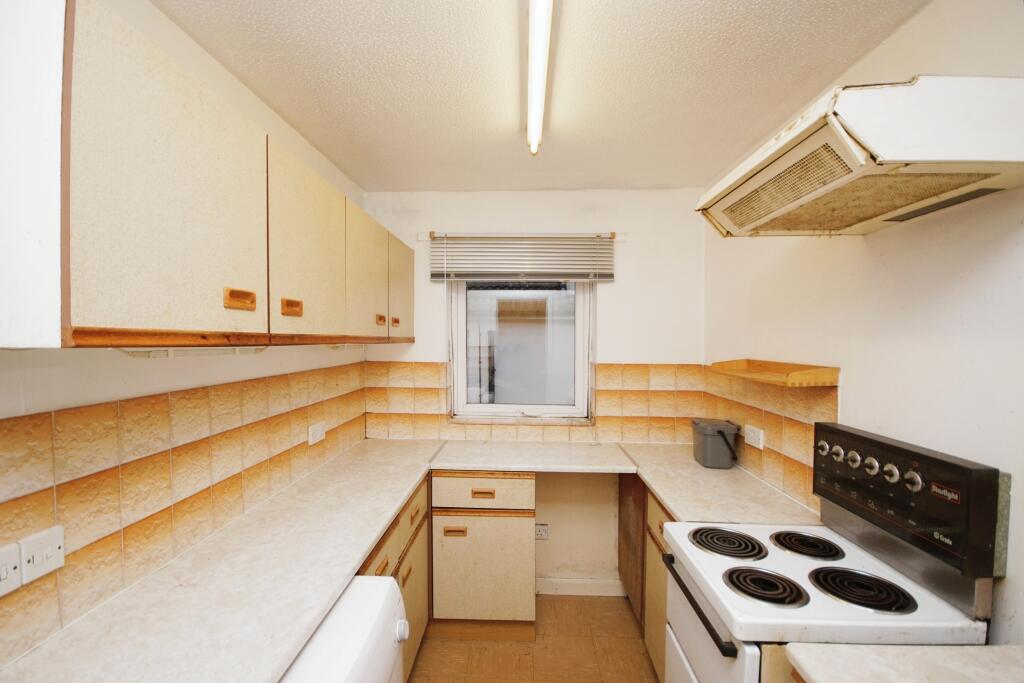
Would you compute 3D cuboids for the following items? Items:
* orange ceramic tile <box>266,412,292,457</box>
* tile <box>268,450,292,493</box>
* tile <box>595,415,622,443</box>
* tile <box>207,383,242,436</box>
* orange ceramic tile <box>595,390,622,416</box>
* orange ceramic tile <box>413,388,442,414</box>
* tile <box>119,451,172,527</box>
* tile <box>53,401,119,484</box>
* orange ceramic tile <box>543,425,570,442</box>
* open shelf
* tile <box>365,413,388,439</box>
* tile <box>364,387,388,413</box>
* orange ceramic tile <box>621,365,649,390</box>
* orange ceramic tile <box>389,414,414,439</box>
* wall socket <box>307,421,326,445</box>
[{"bbox_3d":[-0.928,0.370,1.696,0.010,0.154,0.143,0,1,3],"label":"orange ceramic tile"},{"bbox_3d":[-0.904,0.514,1.656,0.010,0.147,0.150,0,0,2],"label":"tile"},{"bbox_3d":[0.563,0.511,2.482,0.150,0.150,0.010,0,1,2],"label":"tile"},{"bbox_3d":[-0.899,0.211,1.341,0.010,0.150,0.150,0,1,2],"label":"tile"},{"bbox_3d":[0.564,0.359,2.480,0.150,0.150,0.010,0,1,2],"label":"orange ceramic tile"},{"bbox_3d":[-0.500,0.351,2.517,0.150,0.150,0.010,0,1,2],"label":"orange ceramic tile"},{"bbox_3d":[-0.931,0.368,1.086,0.010,0.150,0.145,0,1,3],"label":"tile"},{"bbox_3d":[-0.933,0.217,0.939,0.010,0.150,0.145,0,1,2],"label":"tile"},{"bbox_3d":[0.263,0.542,2.502,0.148,0.095,0.010,0,1,3],"label":"orange ceramic tile"},{"bbox_3d":[0.985,0.114,1.669,0.164,0.060,0.585,0,1,2],"label":"open shelf"},{"bbox_3d":[-0.799,0.503,2.541,0.134,0.149,0.010,0,1,3],"label":"tile"},{"bbox_3d":[-0.792,0.346,2.508,0.141,0.150,0.010,0,1,2],"label":"tile"},{"bbox_3d":[0.712,0.208,2.453,0.150,0.150,0.010,0,1,2],"label":"orange ceramic tile"},{"bbox_3d":[-0.659,0.507,2.550,0.148,0.150,0.010,0,1,3],"label":"orange ceramic tile"},{"bbox_3d":[-0.881,0.414,1.925,0.018,0.086,0.146,0,1,3],"label":"wall socket"}]

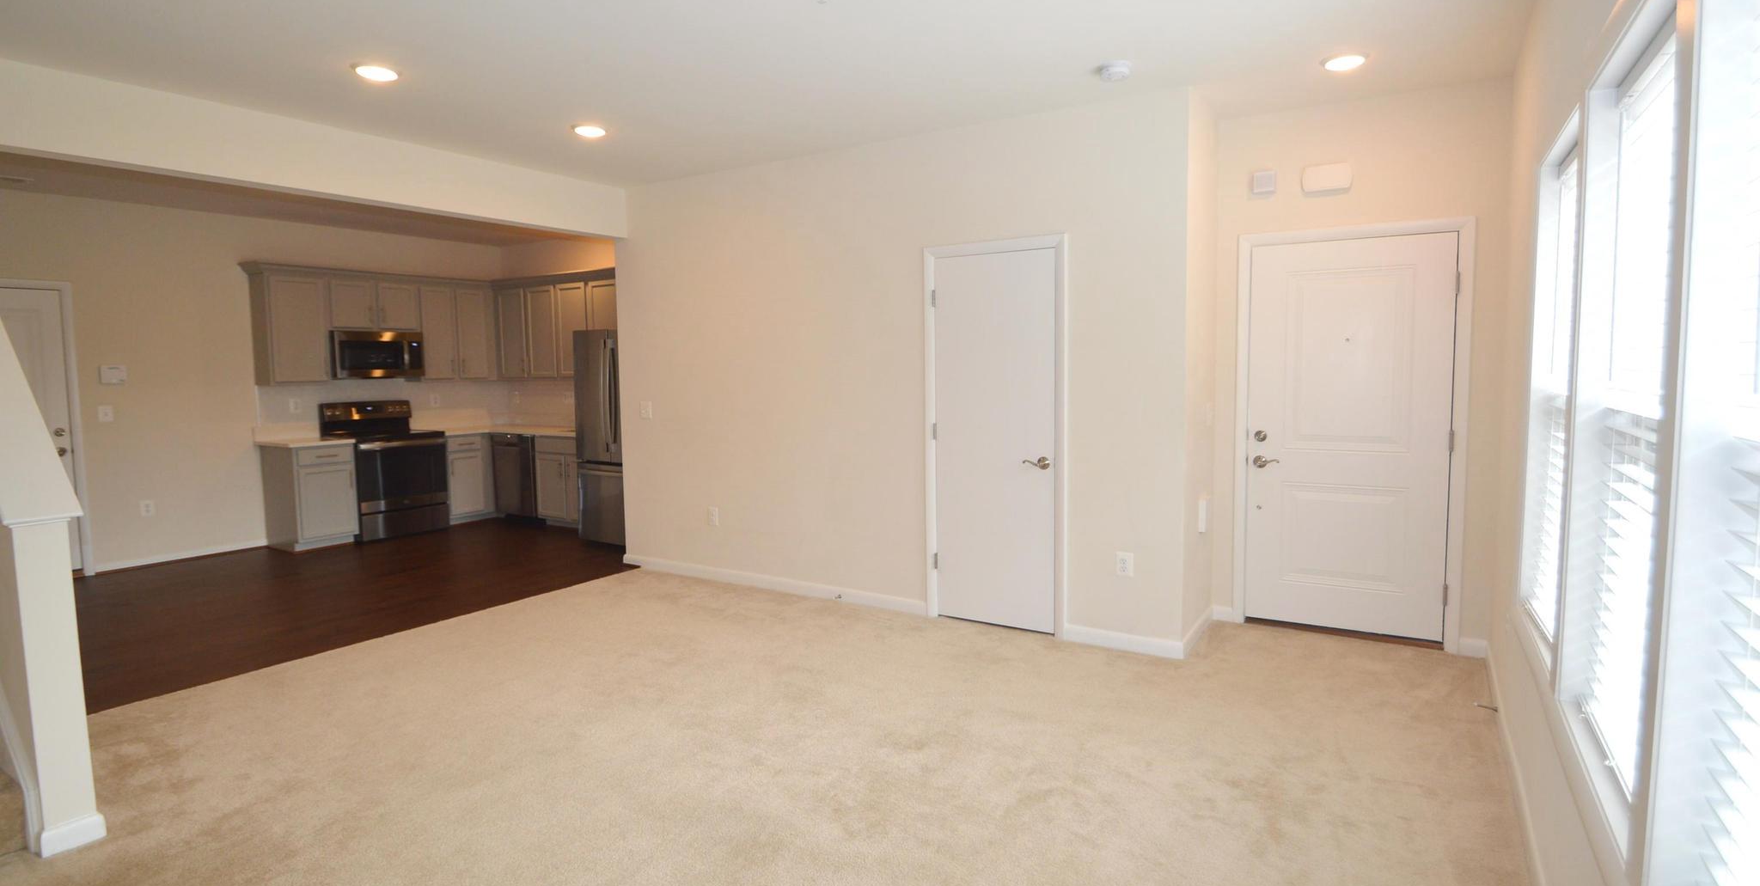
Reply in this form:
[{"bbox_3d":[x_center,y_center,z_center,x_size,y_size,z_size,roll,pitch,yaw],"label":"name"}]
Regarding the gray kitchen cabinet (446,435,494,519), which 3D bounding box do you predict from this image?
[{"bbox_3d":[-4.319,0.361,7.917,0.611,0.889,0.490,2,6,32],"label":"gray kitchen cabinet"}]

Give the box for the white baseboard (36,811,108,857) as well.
[{"bbox_3d":[-2.502,1.210,2.424,0.022,0.081,0.144,2,6,32],"label":"white baseboard"}]

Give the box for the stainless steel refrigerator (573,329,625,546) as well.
[{"bbox_3d":[-1.999,-0.046,6.839,0.909,1.818,0.869,2,6,32],"label":"stainless steel refrigerator"}]

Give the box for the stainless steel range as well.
[{"bbox_3d":[-4.623,0.253,7.338,0.687,1.212,0.773,2,6,32],"label":"stainless steel range"}]

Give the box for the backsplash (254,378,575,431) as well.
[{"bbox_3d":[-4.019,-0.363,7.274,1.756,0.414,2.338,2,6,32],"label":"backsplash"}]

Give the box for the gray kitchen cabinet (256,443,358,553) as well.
[{"bbox_3d":[-4.995,0.457,6.852,0.611,0.899,0.485,2,6,32],"label":"gray kitchen cabinet"}]

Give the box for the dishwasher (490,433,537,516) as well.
[{"bbox_3d":[-3.444,0.328,7.991,0.616,0.838,0.606,2,6,32],"label":"dishwasher"}]

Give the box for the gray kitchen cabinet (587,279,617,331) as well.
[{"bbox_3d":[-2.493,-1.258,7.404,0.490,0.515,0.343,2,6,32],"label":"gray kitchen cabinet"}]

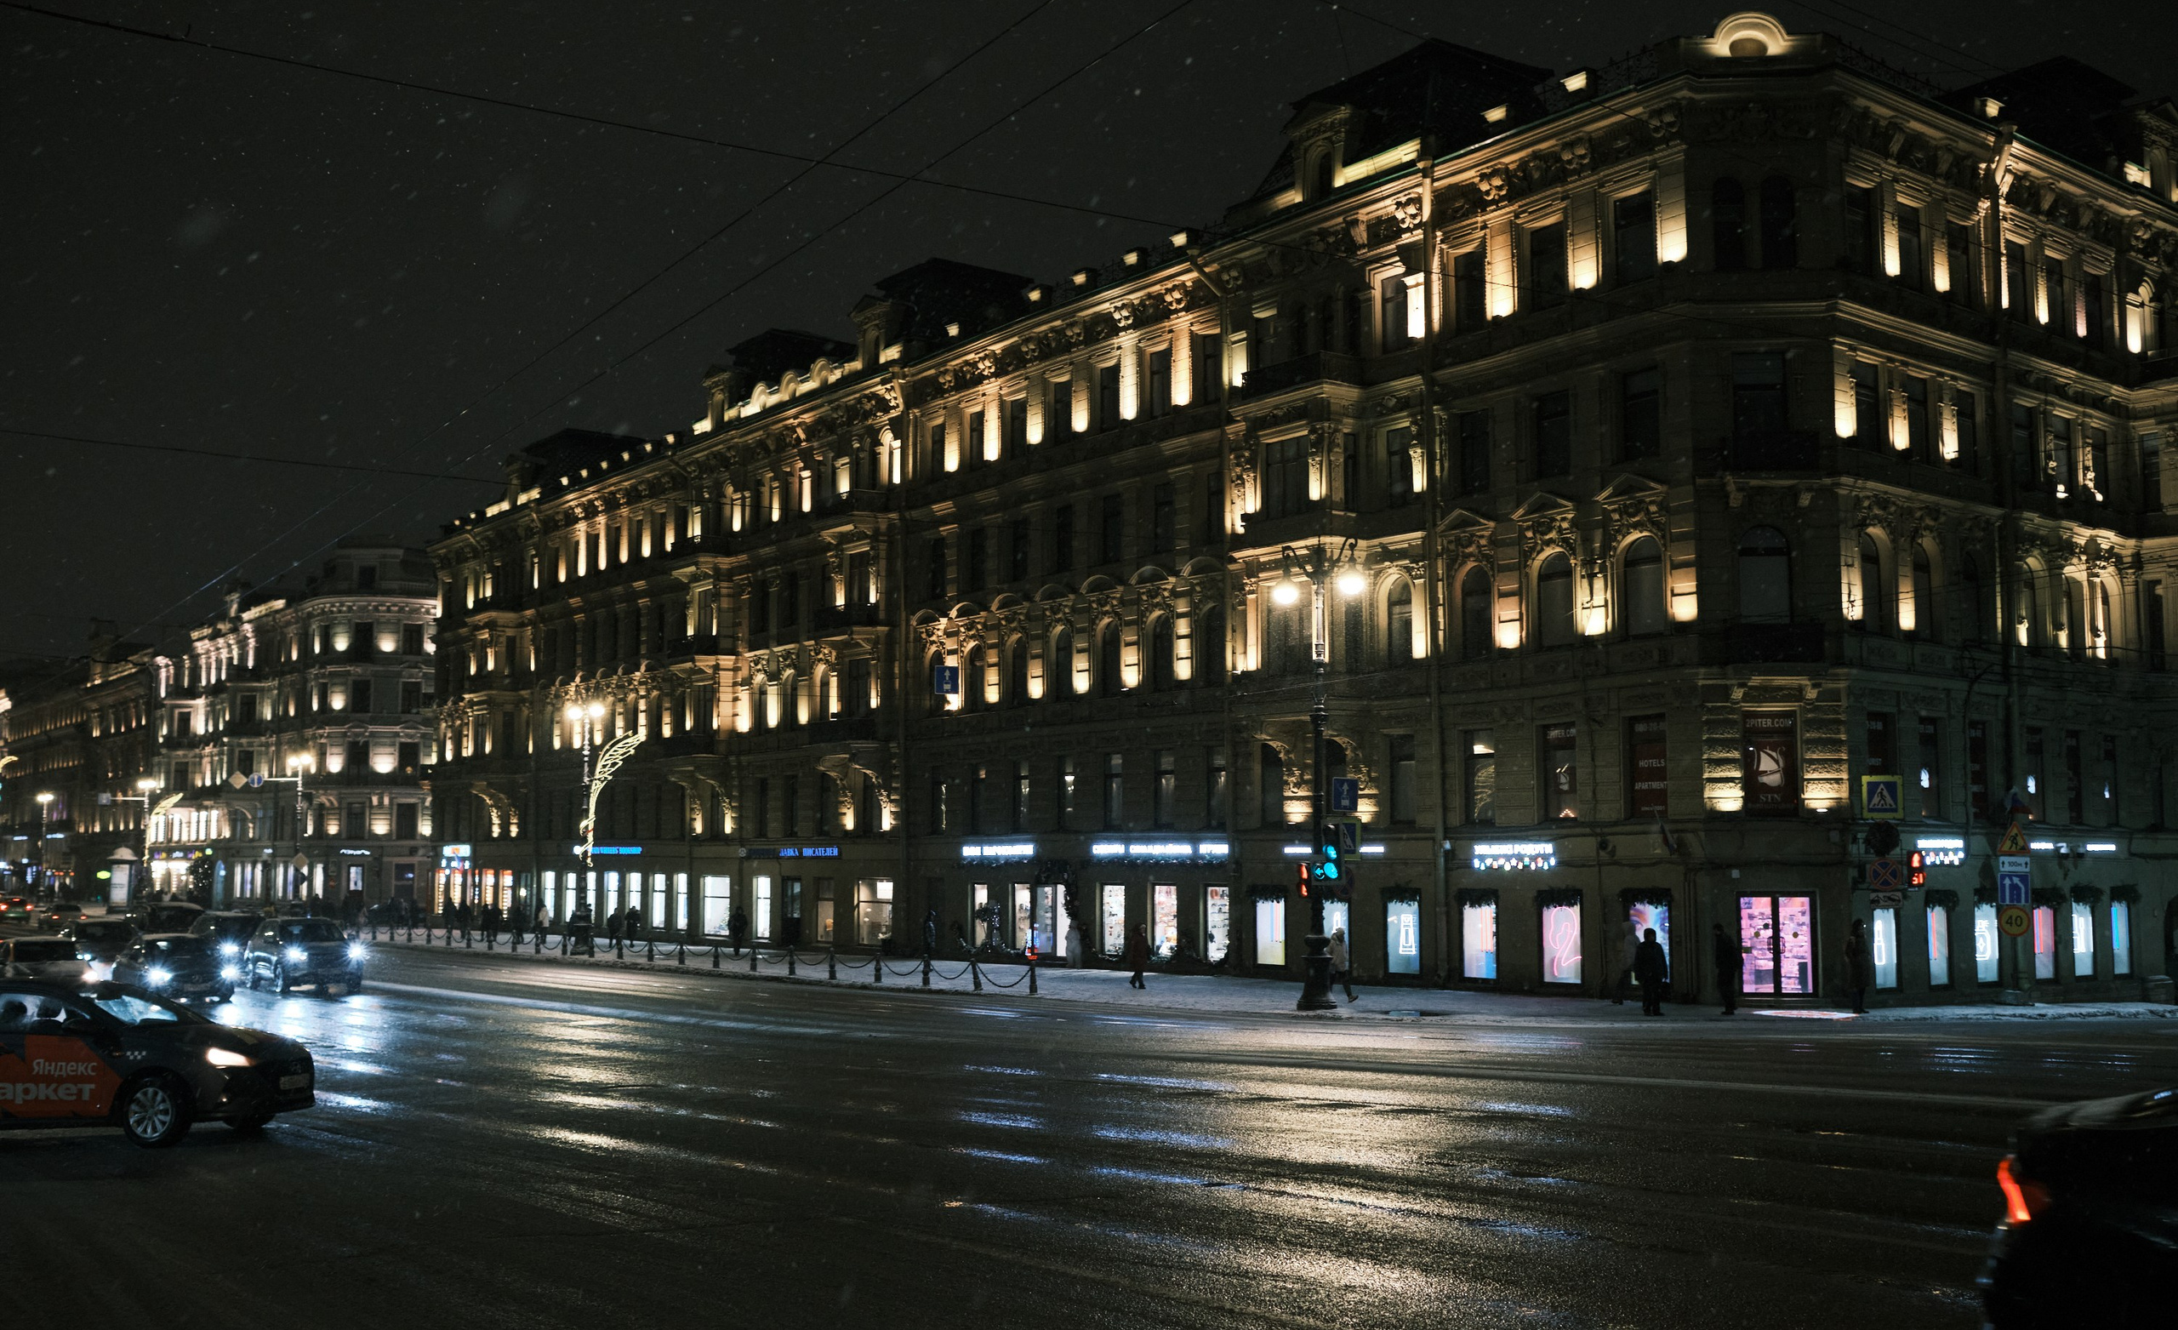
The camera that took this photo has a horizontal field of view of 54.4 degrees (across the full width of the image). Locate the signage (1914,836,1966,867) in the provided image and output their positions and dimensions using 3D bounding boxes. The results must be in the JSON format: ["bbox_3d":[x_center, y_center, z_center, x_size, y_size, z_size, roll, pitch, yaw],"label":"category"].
[{"bbox_3d":[18.838,4.118,46.832,2.100,0.670,0.150,5,-8,-38],"label":"signage"}]

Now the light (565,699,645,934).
[{"bbox_3d":[-16.796,5.437,73.200,2.600,9.100,2.100,4,-7,-35],"label":"light"}]

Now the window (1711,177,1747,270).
[{"bbox_3d":[14.386,-9.872,47.599,0.740,2.150,0.250,-1,-6,8],"label":"window"}]

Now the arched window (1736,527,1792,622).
[{"bbox_3d":[14.879,-1.997,46.750,1.161,2.116,0.250,-1,-6,8],"label":"arched window"}]

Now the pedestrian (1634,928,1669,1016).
[{"bbox_3d":[10.879,5.946,41.095,0.620,1.690,0.400,2,-6,-13],"label":"pedestrian"}]

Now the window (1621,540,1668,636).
[{"bbox_3d":[12.592,-1.757,47.738,0.250,2.195,1.354,4,-7,-35],"label":"window"}]

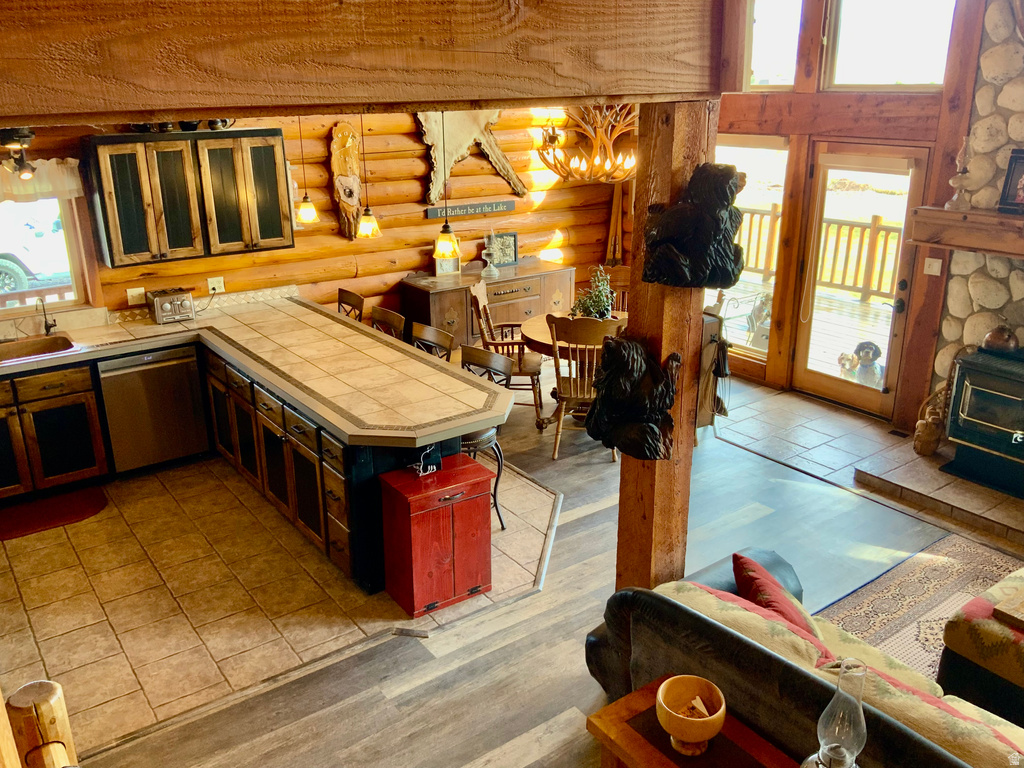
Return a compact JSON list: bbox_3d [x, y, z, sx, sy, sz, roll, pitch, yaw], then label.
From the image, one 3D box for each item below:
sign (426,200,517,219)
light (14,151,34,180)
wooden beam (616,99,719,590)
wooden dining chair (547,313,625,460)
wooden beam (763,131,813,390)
[{"bbox_3d":[-0.334,-1.507,7.412,0.890,0.085,0.025,-14,23,-34],"label":"sign"},{"bbox_3d":[-2.554,-1.146,4.500,0.110,0.160,0.110,5,19,16],"label":"light"},{"bbox_3d":[0.586,0.111,3.404,0.200,2.330,0.200,-13,23,-34],"label":"wooden beam"},{"bbox_3d":[0.517,-0.017,5.816,0.480,1.030,0.550,2,19,7],"label":"wooden dining chair"},{"bbox_3d":[2.371,-1.000,7.217,0.190,2.100,0.210,-12,22,-31],"label":"wooden beam"}]

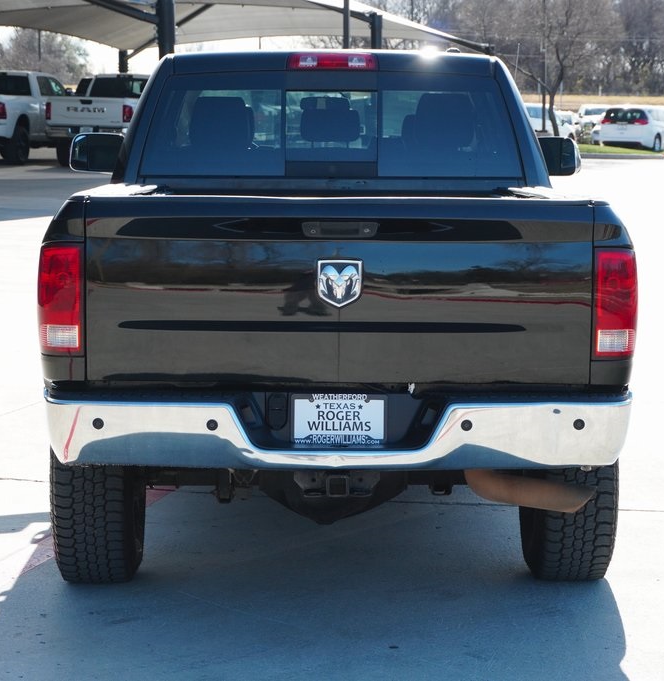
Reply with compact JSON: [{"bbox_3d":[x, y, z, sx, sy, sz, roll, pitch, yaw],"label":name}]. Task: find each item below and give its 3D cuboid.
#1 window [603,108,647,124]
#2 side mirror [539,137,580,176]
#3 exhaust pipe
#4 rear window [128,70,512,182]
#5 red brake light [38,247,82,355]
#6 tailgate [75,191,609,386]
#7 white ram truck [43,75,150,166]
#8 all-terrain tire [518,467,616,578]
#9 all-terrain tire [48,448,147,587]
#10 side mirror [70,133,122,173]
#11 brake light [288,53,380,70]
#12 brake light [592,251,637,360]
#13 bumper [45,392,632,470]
[{"bbox_3d":[11.034,-8.429,78.000,1.500,0.550,0.250,4,8,27],"label":"window"},{"bbox_3d":[1.121,-0.946,10.650,0.310,0.215,0.200,0,7,-1],"label":"side mirror"},{"bbox_3d":[0.687,0.522,7.218,0.460,0.145,0.200,3,7,20],"label":"exhaust pipe"},{"bbox_3d":[-0.004,-0.933,9.003,1.660,0.465,0.090,0,-8,-1],"label":"rear window"},{"bbox_3d":[-0.869,-0.141,6.759,0.165,0.370,0.200,0,7,-1],"label":"red brake light"},{"bbox_3d":[0.022,-0.172,6.922,1.680,0.625,0.100,0,7,-1],"label":"tailgate"},{"bbox_3d":[-4.315,-4.968,46.515,2.150,2.000,6.060,2,7,16],"label":"white ram truck"},{"bbox_3d":[0.912,0.486,8.023,0.300,0.850,0.850,0,7,-1],"label":"all-terrain tire"},{"bbox_3d":[-0.855,0.481,7.755,0.290,0.850,0.850,0,7,-1],"label":"all-terrain tire"},{"bbox_3d":[-1.199,-0.964,10.674,0.310,0.215,0.190,0,7,-1],"label":"side mirror"},{"bbox_3d":[0.003,-1.217,9.051,0.390,0.080,0.070,0,7,-1],"label":"brake light"},{"bbox_3d":[0.940,-0.128,6.966,0.148,0.365,0.160,0,7,-1],"label":"brake light"},{"bbox_3d":[0.018,0.269,6.725,1.920,0.228,0.380,0,7,-1],"label":"bumper"}]

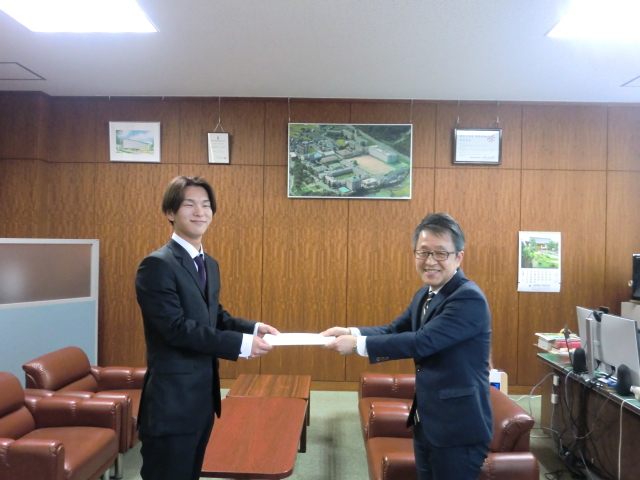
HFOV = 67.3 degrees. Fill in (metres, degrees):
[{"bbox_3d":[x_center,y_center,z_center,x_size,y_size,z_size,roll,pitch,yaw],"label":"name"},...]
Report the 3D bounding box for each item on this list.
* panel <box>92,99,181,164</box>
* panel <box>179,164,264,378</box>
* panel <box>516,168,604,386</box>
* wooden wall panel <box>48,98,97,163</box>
[{"bbox_3d":[-1.899,-1.137,5.019,0.882,0.683,0.050,1,0,1],"label":"panel"},{"bbox_3d":[-1.047,0.330,5.036,0.890,2.242,0.030,1,-1,1],"label":"panel"},{"bbox_3d":[2.499,0.395,4.971,0.882,2.224,0.050,1,0,1],"label":"panel"},{"bbox_3d":[-2.607,-1.160,5.079,0.506,0.683,0.030,1,-1,1],"label":"wooden wall panel"}]

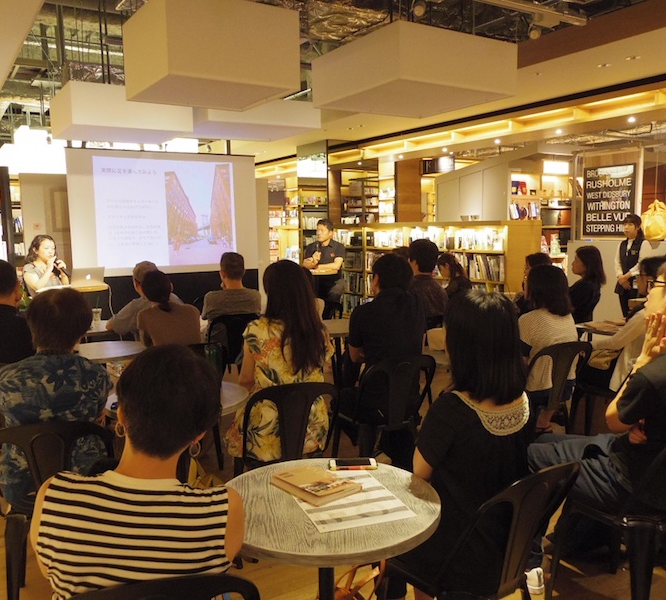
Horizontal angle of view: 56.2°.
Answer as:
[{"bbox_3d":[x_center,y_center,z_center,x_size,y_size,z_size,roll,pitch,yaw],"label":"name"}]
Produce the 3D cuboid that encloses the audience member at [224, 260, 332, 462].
[{"bbox_3d":[-0.298,0.459,3.072,0.480,1.300,0.780,-3,7,-17],"label":"audience member"}]

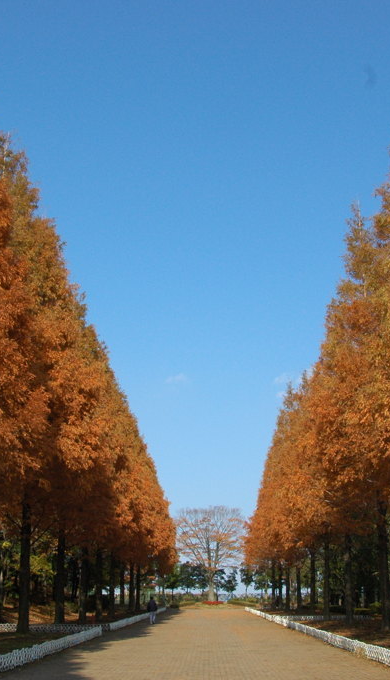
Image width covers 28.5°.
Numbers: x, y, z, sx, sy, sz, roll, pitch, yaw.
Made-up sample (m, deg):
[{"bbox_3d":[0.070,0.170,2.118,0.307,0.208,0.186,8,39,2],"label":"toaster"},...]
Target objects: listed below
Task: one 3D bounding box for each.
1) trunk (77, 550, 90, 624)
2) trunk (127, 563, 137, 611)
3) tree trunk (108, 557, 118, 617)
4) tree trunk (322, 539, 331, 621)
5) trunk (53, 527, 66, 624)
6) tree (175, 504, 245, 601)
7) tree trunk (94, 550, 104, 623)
[{"bbox_3d":[-7.559,16.681,52.010,0.500,4.650,0.500,0,-19,0],"label":"trunk"},{"bbox_3d":[-7.068,28.178,87.584,0.550,5.330,0.550,0,-18,0],"label":"trunk"},{"bbox_3d":[-7.099,21.268,66.010,0.550,5.080,0.550,0,-19,0],"label":"tree trunk"},{"bbox_3d":[9.333,17.166,54.889,0.460,5.460,0.460,0,-18,0],"label":"tree trunk"},{"bbox_3d":[-7.950,13.766,45.017,0.470,5.500,0.470,0,-19,0],"label":"trunk"},{"bbox_3d":[2.362,31.094,111.913,10.400,13.370,10.400,0,-18,0],"label":"tree"},{"bbox_3d":[-7.486,19.086,59.512,0.520,5.320,0.520,0,-19,0],"label":"tree trunk"}]

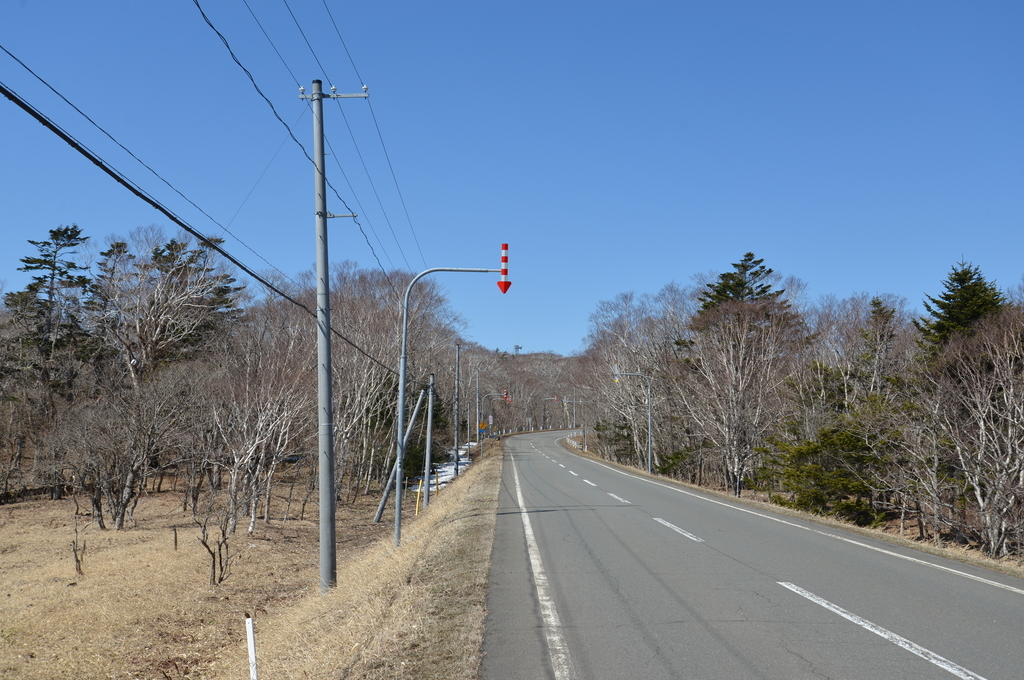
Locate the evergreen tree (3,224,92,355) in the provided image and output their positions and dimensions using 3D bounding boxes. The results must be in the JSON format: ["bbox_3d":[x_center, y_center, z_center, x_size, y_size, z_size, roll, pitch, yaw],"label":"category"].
[{"bbox_3d":[-24.413,1.045,52.692,5.200,14.429,5.200,0,-6,0],"label":"evergreen tree"}]

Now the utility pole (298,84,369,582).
[{"bbox_3d":[-3.750,-0.222,20.700,1.480,10.650,0.380,0,-6,0],"label":"utility pole"}]

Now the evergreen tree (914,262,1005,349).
[{"bbox_3d":[12.367,1.246,27.344,4.000,7.166,4.000,0,-6,0],"label":"evergreen tree"}]

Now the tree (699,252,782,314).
[{"bbox_3d":[10.064,1.245,43.492,5.600,10.265,5.600,0,-6,0],"label":"tree"}]

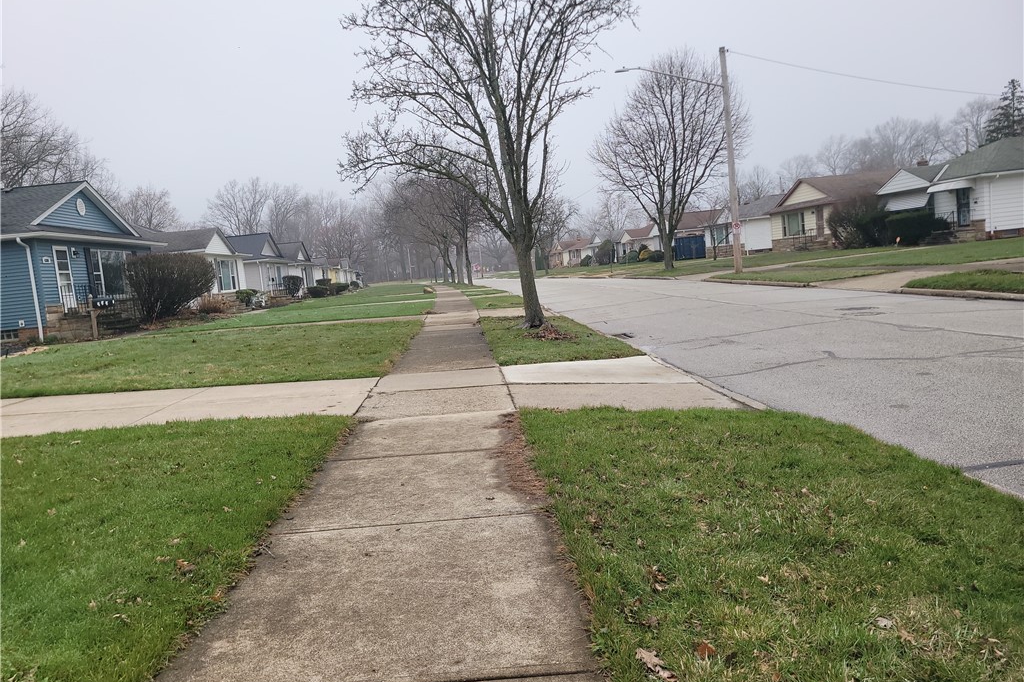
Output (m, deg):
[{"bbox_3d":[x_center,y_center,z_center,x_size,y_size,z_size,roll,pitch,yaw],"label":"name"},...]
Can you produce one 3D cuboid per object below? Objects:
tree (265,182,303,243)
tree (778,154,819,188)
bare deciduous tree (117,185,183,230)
[{"bbox_3d":[-32.150,-14.480,110.370,6.800,16.080,6.800,-6,5,0],"label":"tree"},{"bbox_3d":[48.150,-23.710,128.450,7.000,15.020,7.000,-6,5,0],"label":"tree"},{"bbox_3d":[-39.610,-10.250,85.430,7.600,13.910,7.600,-6,5,0],"label":"bare deciduous tree"}]

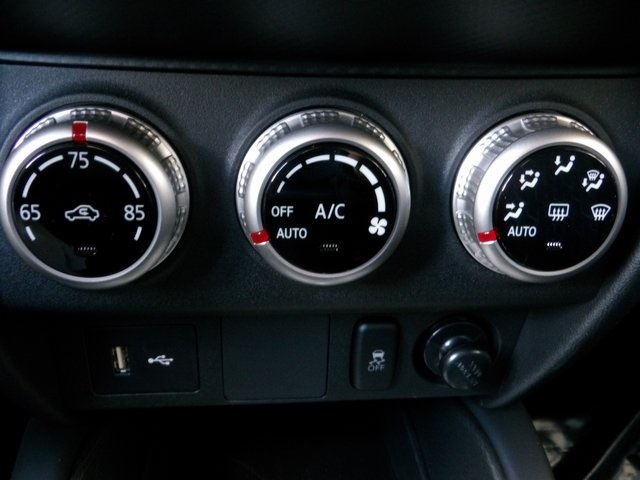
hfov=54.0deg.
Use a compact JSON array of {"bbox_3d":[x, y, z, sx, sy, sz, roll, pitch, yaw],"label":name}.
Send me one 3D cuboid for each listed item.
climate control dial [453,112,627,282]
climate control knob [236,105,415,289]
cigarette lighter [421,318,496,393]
[{"bbox_3d":[0.077,-0.012,0.214,0.060,0.060,0.018,0,15,-6],"label":"climate control dial"},{"bbox_3d":[0.003,-0.011,0.206,0.060,0.060,0.018,0,15,-6],"label":"climate control knob"},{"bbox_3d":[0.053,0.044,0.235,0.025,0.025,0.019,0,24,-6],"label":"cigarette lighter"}]

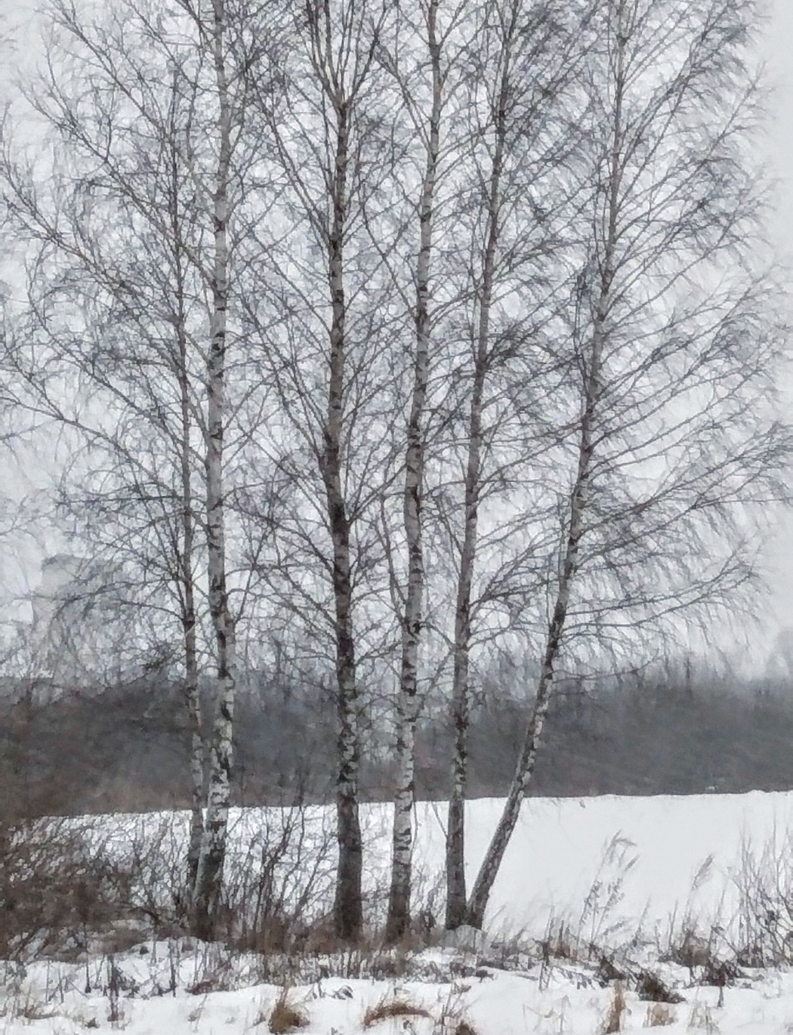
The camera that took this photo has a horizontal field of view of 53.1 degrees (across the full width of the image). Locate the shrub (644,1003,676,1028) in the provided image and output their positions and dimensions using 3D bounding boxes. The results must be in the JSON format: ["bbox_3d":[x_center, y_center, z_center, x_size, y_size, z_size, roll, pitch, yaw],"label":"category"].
[{"bbox_3d":[1.777,3.361,5.370,0.200,0.155,0.160,-5,-18,15],"label":"shrub"}]

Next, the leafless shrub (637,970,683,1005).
[{"bbox_3d":[1.965,3.514,5.952,0.330,0.220,0.270,-5,-18,15],"label":"leafless shrub"}]

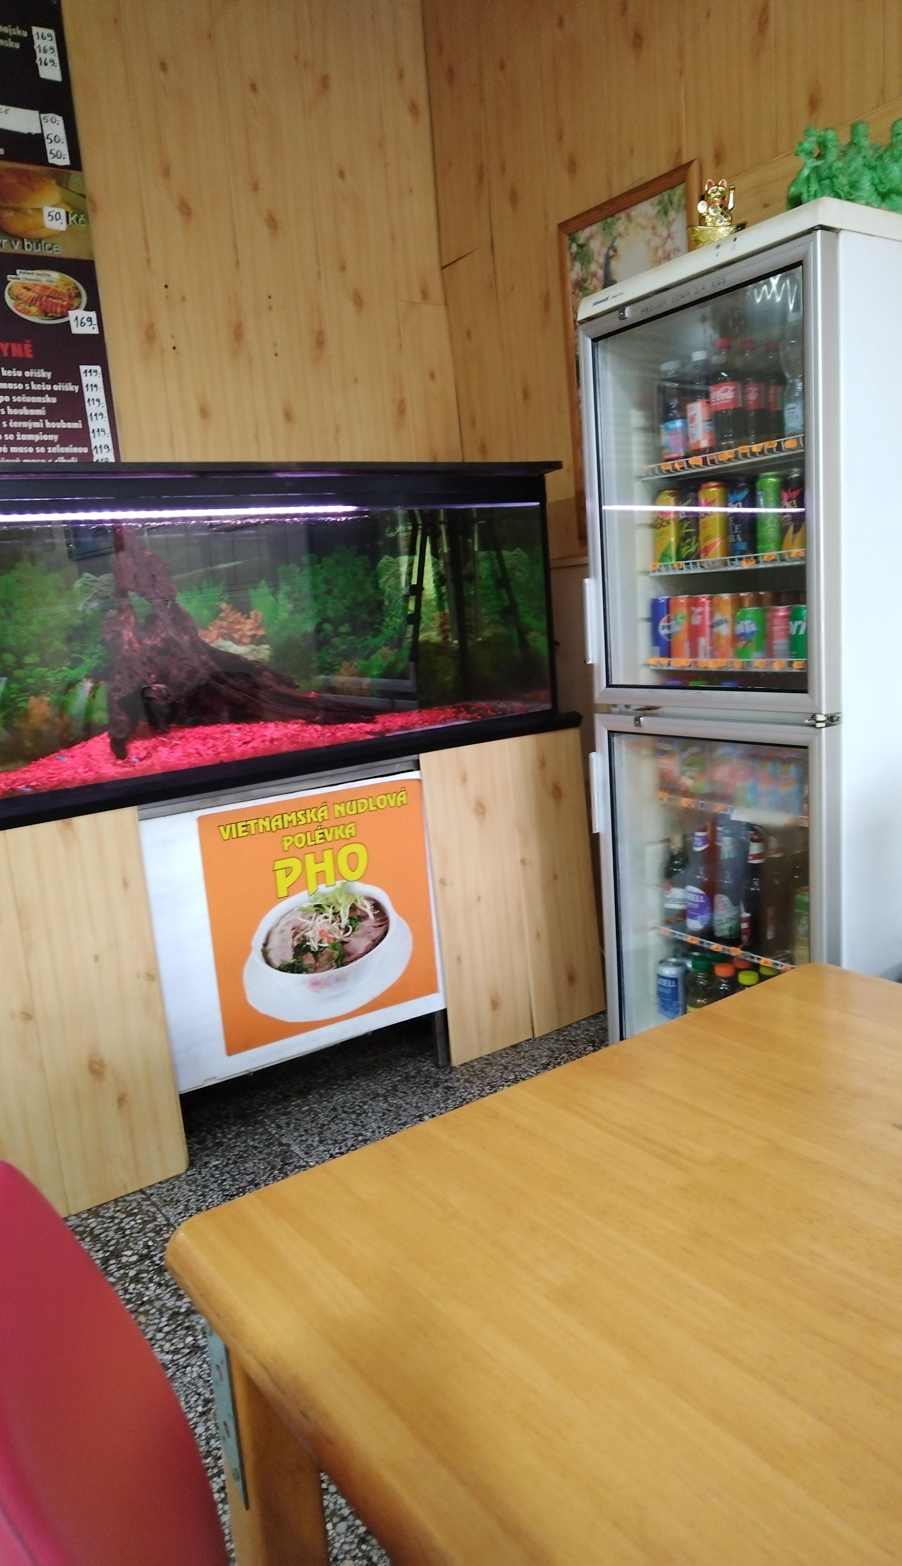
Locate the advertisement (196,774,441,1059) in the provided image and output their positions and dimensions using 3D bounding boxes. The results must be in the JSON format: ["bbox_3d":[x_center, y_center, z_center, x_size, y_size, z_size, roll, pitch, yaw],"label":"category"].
[{"bbox_3d":[-0.281,0.294,2.804,0.580,0.535,0.010,-11,10,-36],"label":"advertisement"}]

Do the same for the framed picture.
[{"bbox_3d":[0.458,-1.035,3.056,0.025,0.835,0.485,-11,10,-36],"label":"framed picture"}]

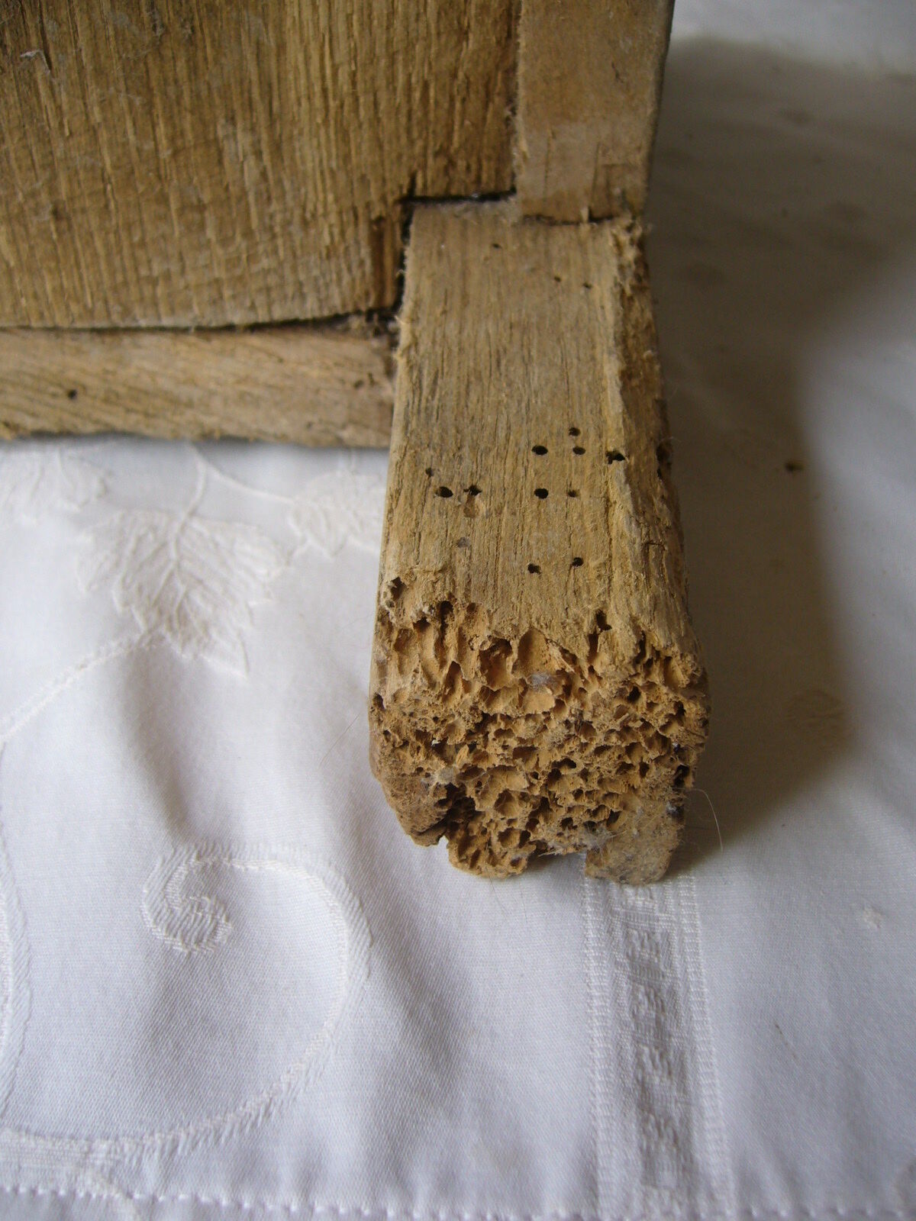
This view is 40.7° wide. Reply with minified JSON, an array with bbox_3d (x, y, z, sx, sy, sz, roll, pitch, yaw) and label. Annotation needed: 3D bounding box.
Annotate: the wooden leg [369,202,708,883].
[{"bbox_3d":[0.011,-0.015,0.210,0.043,0.054,0.104,1,50,1],"label":"wooden leg"}]

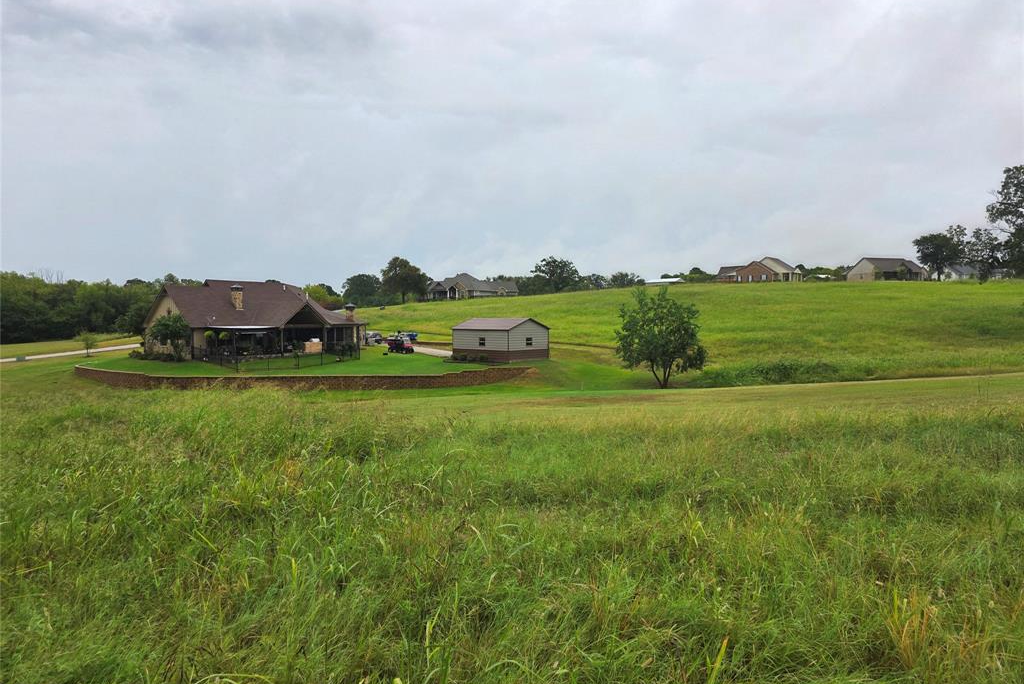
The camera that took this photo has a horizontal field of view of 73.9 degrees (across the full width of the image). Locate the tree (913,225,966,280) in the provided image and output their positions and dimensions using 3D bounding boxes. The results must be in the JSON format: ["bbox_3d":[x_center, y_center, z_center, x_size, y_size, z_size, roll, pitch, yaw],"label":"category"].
[{"bbox_3d":[109.479,-22.792,174.245,13.200,14.530,12.500,0,2,0],"label":"tree"}]

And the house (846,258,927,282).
[{"bbox_3d":[101.128,-19.406,183.384,14.500,6.450,14.000,0,2,0],"label":"house"}]

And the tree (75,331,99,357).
[{"bbox_3d":[-43.813,0.154,70.059,2.400,2.680,2.400,0,2,0],"label":"tree"}]

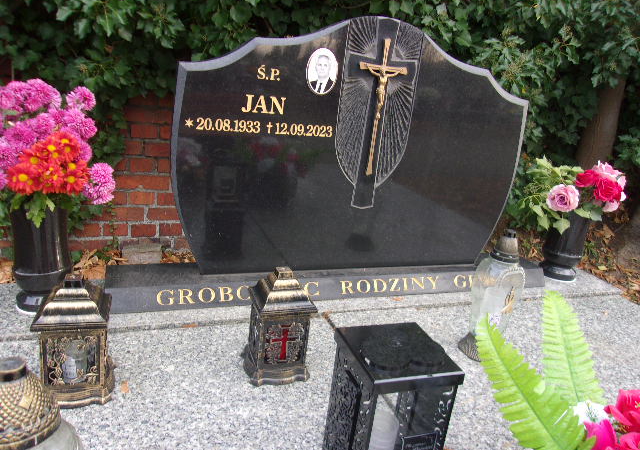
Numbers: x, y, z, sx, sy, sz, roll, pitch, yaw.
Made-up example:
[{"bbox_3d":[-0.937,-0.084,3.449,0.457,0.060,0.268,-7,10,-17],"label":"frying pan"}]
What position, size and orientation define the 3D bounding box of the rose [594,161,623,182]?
[{"bbox_3d":[1.022,-0.186,1.769,0.099,0.085,0.089,16,19,28],"label":"rose"}]

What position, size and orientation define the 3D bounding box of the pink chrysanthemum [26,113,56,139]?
[{"bbox_3d":[-0.616,-0.218,1.102,0.066,0.057,0.050,-3,20,-29],"label":"pink chrysanthemum"}]

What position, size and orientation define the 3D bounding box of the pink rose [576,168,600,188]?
[{"bbox_3d":[0.978,-0.170,1.824,0.092,0.064,0.064,15,19,26],"label":"pink rose"}]

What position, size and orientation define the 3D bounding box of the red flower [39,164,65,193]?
[{"bbox_3d":[-0.655,-0.114,1.222,0.064,0.071,0.043,-3,19,-28],"label":"red flower"}]

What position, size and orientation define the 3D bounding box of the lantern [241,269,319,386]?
[{"bbox_3d":[-0.089,0.218,1.127,0.126,0.252,0.126,0,18,-19],"label":"lantern"}]

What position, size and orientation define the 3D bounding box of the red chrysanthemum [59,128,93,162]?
[{"bbox_3d":[-0.609,-0.200,1.242,0.082,0.082,0.051,-2,19,-26],"label":"red chrysanthemum"}]

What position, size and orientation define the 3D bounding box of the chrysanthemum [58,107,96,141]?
[{"bbox_3d":[-0.563,-0.233,1.152,0.092,0.079,0.074,-6,21,-35],"label":"chrysanthemum"}]

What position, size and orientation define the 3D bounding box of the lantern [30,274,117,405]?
[{"bbox_3d":[-0.481,0.220,0.986,0.126,0.252,0.126,0,18,-18],"label":"lantern"}]

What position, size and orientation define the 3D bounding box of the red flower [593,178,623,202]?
[{"bbox_3d":[1.035,-0.124,1.792,0.098,0.077,0.067,16,20,28],"label":"red flower"}]

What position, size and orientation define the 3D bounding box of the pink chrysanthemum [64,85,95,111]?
[{"bbox_3d":[-0.561,-0.297,1.167,0.075,0.061,0.056,-6,21,-35],"label":"pink chrysanthemum"}]

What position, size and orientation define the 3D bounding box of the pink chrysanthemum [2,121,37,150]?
[{"bbox_3d":[-0.650,-0.194,1.078,0.071,0.060,0.053,-4,20,-30],"label":"pink chrysanthemum"}]

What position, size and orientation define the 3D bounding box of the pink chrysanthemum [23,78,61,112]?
[{"bbox_3d":[-0.620,-0.291,1.109,0.084,0.075,0.068,-3,20,-28],"label":"pink chrysanthemum"}]

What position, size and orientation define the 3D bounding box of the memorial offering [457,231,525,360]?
[{"bbox_3d":[0.441,0.169,1.247,0.130,0.327,0.120,2,18,-14],"label":"memorial offering"}]

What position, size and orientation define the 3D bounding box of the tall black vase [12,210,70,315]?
[{"bbox_3d":[-0.734,0.074,1.316,0.157,0.282,0.157,0,18,-20],"label":"tall black vase"}]

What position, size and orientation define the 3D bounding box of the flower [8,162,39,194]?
[{"bbox_3d":[-0.708,-0.113,1.192,0.079,0.074,0.043,-4,20,-30],"label":"flower"}]

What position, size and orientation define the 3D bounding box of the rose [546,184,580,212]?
[{"bbox_3d":[0.873,-0.101,1.793,0.116,0.101,0.084,14,19,25],"label":"rose"}]

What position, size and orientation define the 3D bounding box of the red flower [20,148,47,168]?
[{"bbox_3d":[-0.689,-0.162,1.201,0.065,0.056,0.040,-4,20,-29],"label":"red flower"}]

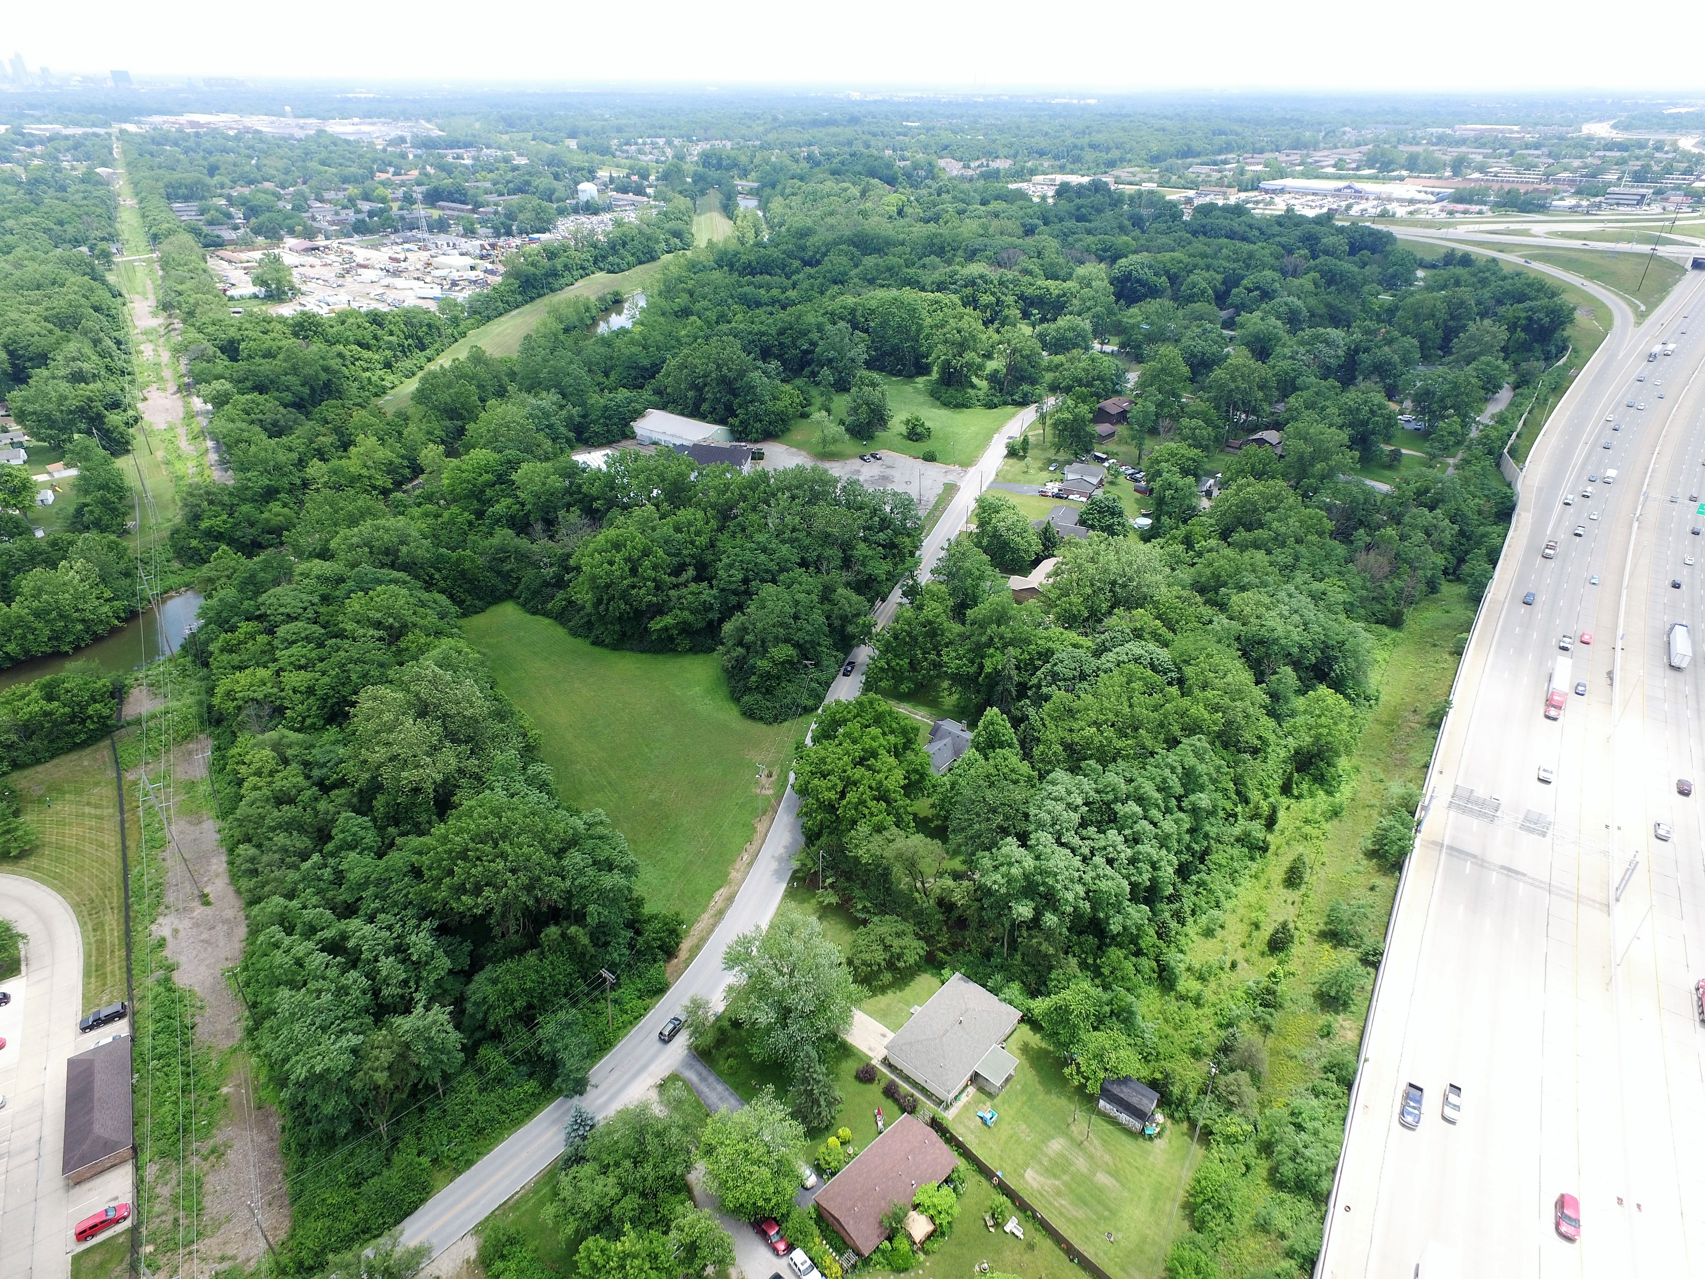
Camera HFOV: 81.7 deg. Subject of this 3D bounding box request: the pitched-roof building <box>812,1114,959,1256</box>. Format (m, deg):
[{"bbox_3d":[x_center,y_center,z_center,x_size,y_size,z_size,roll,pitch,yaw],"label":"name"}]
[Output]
[{"bbox_3d":[4.230,64.580,116.970,15.730,4.300,8.850,-25,38,-37],"label":"pitched-roof building"}]

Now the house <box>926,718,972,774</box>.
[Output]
[{"bbox_3d":[17.460,20.780,193.170,11.400,5.500,13.600,23,37,34],"label":"house"}]

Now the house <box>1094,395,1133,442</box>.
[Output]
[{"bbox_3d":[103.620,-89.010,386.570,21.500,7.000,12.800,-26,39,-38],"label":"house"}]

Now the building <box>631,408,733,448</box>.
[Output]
[{"bbox_3d":[-61.740,-78.080,364.060,35.800,7.600,20.300,21,35,31],"label":"building"}]

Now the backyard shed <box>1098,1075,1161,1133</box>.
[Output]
[{"bbox_3d":[35.790,59.390,127.430,6.000,3.500,4.800,20,35,31],"label":"backyard shed"}]

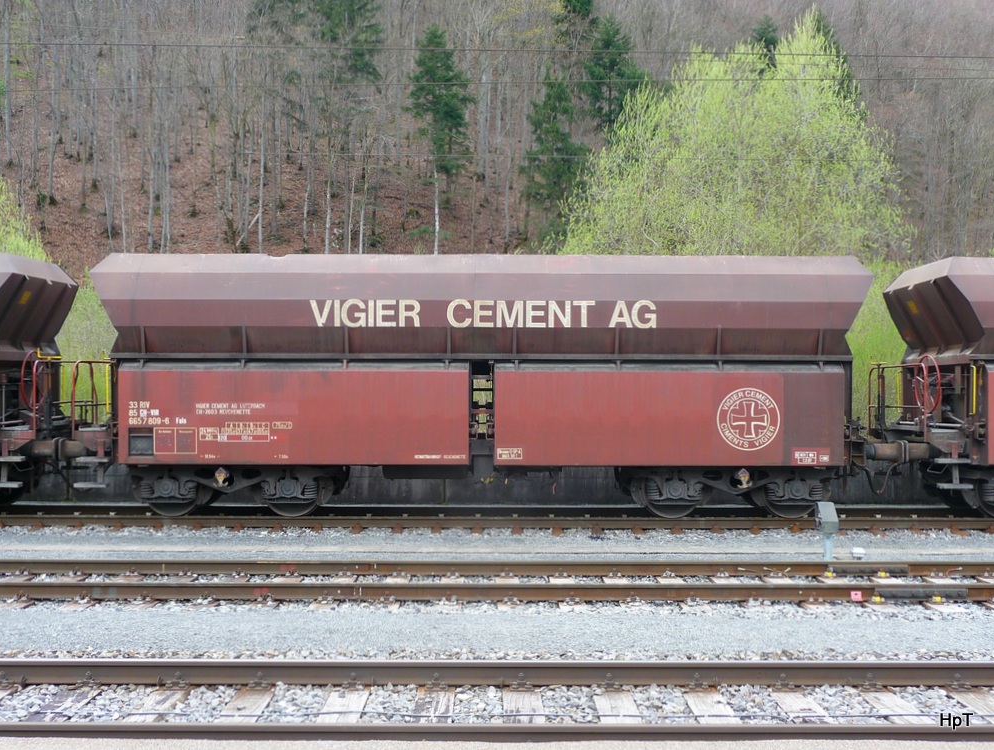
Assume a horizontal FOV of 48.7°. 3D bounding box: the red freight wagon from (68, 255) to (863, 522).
[{"bbox_3d":[-0.210,0.170,17.200,11.900,3.930,3.030,0,0,0],"label":"red freight wagon"}]

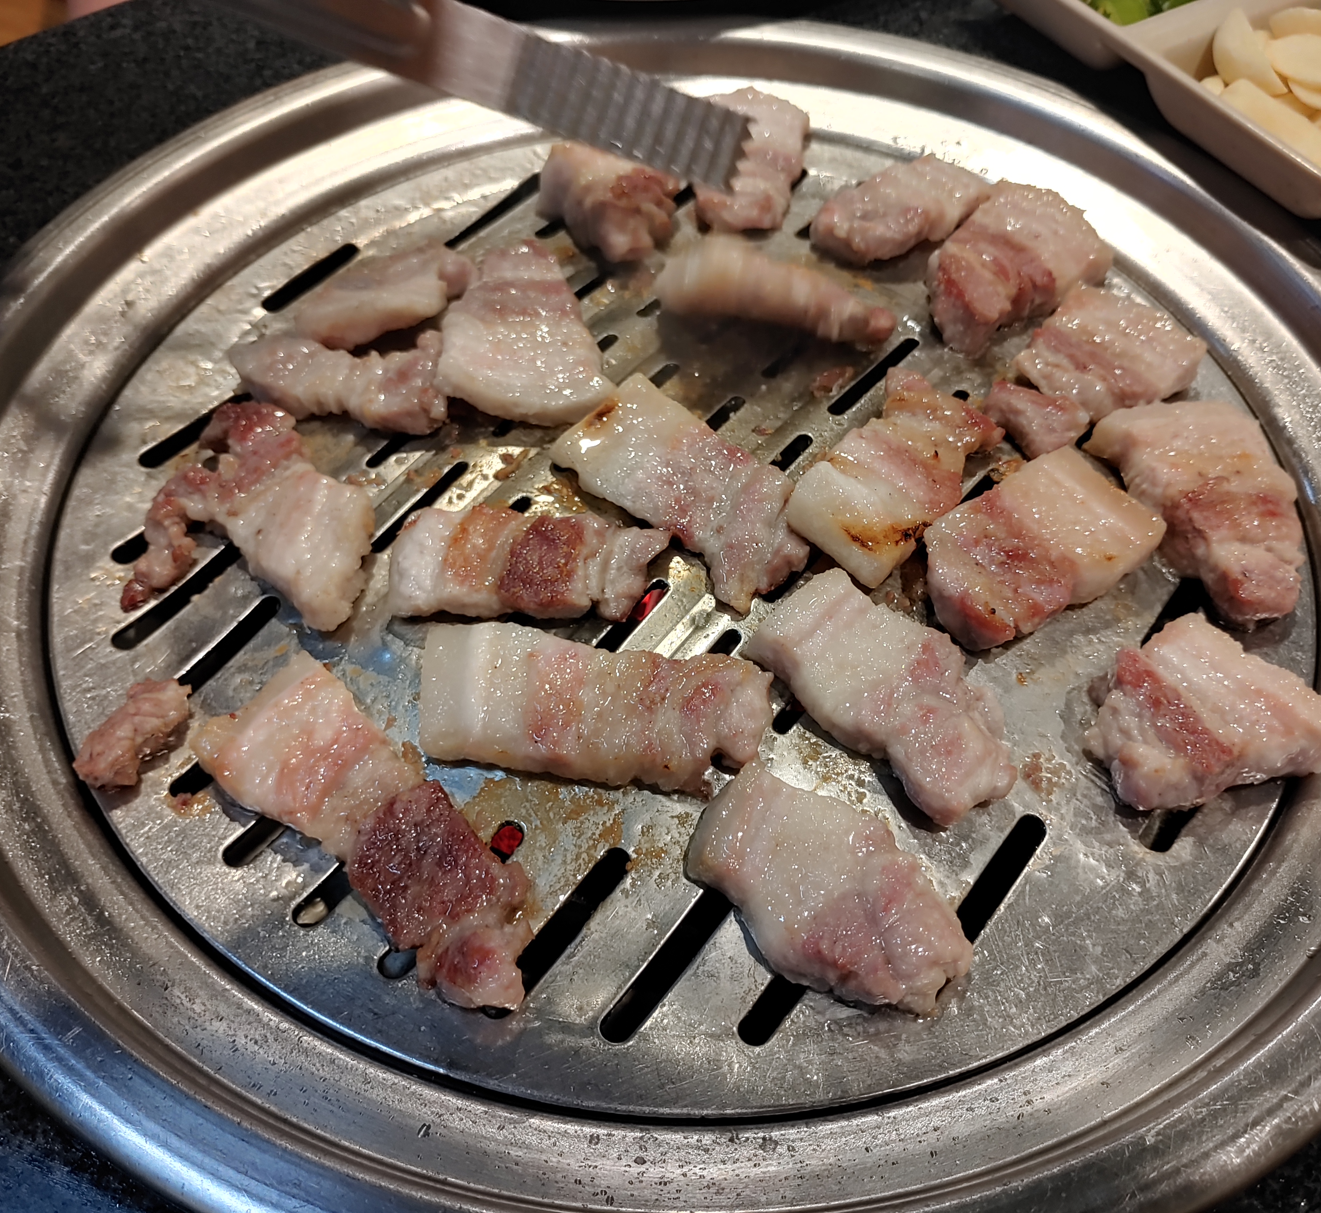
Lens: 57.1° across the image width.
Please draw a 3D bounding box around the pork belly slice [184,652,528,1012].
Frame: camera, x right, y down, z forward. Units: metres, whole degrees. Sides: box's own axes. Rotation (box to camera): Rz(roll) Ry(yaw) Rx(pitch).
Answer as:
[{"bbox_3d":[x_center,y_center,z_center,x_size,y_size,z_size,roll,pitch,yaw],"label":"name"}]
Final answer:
[{"bbox_3d":[-0.055,0.044,0.238,0.087,0.013,0.027,38,61,23],"label":"pork belly slice"}]

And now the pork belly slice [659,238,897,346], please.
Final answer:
[{"bbox_3d":[0.030,-0.082,0.318,0.064,0.018,0.021,11,54,-7],"label":"pork belly slice"}]

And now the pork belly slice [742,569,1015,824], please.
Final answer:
[{"bbox_3d":[0.046,0.015,0.240,0.029,0.013,0.054,-38,62,-25],"label":"pork belly slice"}]

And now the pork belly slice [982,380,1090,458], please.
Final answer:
[{"bbox_3d":[0.089,-0.047,0.288,0.023,0.011,0.012,25,57,17],"label":"pork belly slice"}]

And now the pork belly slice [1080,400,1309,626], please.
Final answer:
[{"bbox_3d":[0.131,-0.023,0.287,0.036,0.021,0.059,-16,56,-13],"label":"pork belly slice"}]

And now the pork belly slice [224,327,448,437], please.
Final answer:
[{"bbox_3d":[-0.076,-0.057,0.293,0.047,0.012,0.025,10,54,6],"label":"pork belly slice"}]

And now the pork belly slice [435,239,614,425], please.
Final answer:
[{"bbox_3d":[-0.037,-0.070,0.303,0.035,0.012,0.057,-16,55,-12],"label":"pork belly slice"}]

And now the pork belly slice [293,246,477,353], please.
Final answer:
[{"bbox_3d":[-0.076,-0.084,0.327,0.049,0.014,0.019,-24,58,-18],"label":"pork belly slice"}]

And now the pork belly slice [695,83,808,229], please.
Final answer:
[{"bbox_3d":[0.025,-0.129,0.344,0.030,0.012,0.046,1,63,0],"label":"pork belly slice"}]

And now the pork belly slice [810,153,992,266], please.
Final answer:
[{"bbox_3d":[0.069,-0.113,0.352,0.048,0.018,0.022,-24,58,-18],"label":"pork belly slice"}]

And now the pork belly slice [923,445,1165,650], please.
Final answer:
[{"bbox_3d":[0.081,-0.015,0.263,0.052,0.013,0.031,-28,58,-20],"label":"pork belly slice"}]

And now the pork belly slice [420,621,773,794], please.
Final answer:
[{"bbox_3d":[-0.013,0.018,0.237,0.068,0.011,0.029,6,53,4],"label":"pork belly slice"}]

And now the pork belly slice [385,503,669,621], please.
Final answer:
[{"bbox_3d":[-0.030,-0.010,0.279,0.063,0.012,0.025,0,54,-2],"label":"pork belly slice"}]

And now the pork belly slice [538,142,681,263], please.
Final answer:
[{"bbox_3d":[-0.015,-0.112,0.331,0.033,0.018,0.025,31,59,20],"label":"pork belly slice"}]

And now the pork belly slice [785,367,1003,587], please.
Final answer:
[{"bbox_3d":[0.053,-0.032,0.275,0.030,0.011,0.053,30,59,20],"label":"pork belly slice"}]

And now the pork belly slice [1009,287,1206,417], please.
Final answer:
[{"bbox_3d":[0.112,-0.065,0.300,0.037,0.013,0.033,-34,60,-23],"label":"pork belly slice"}]

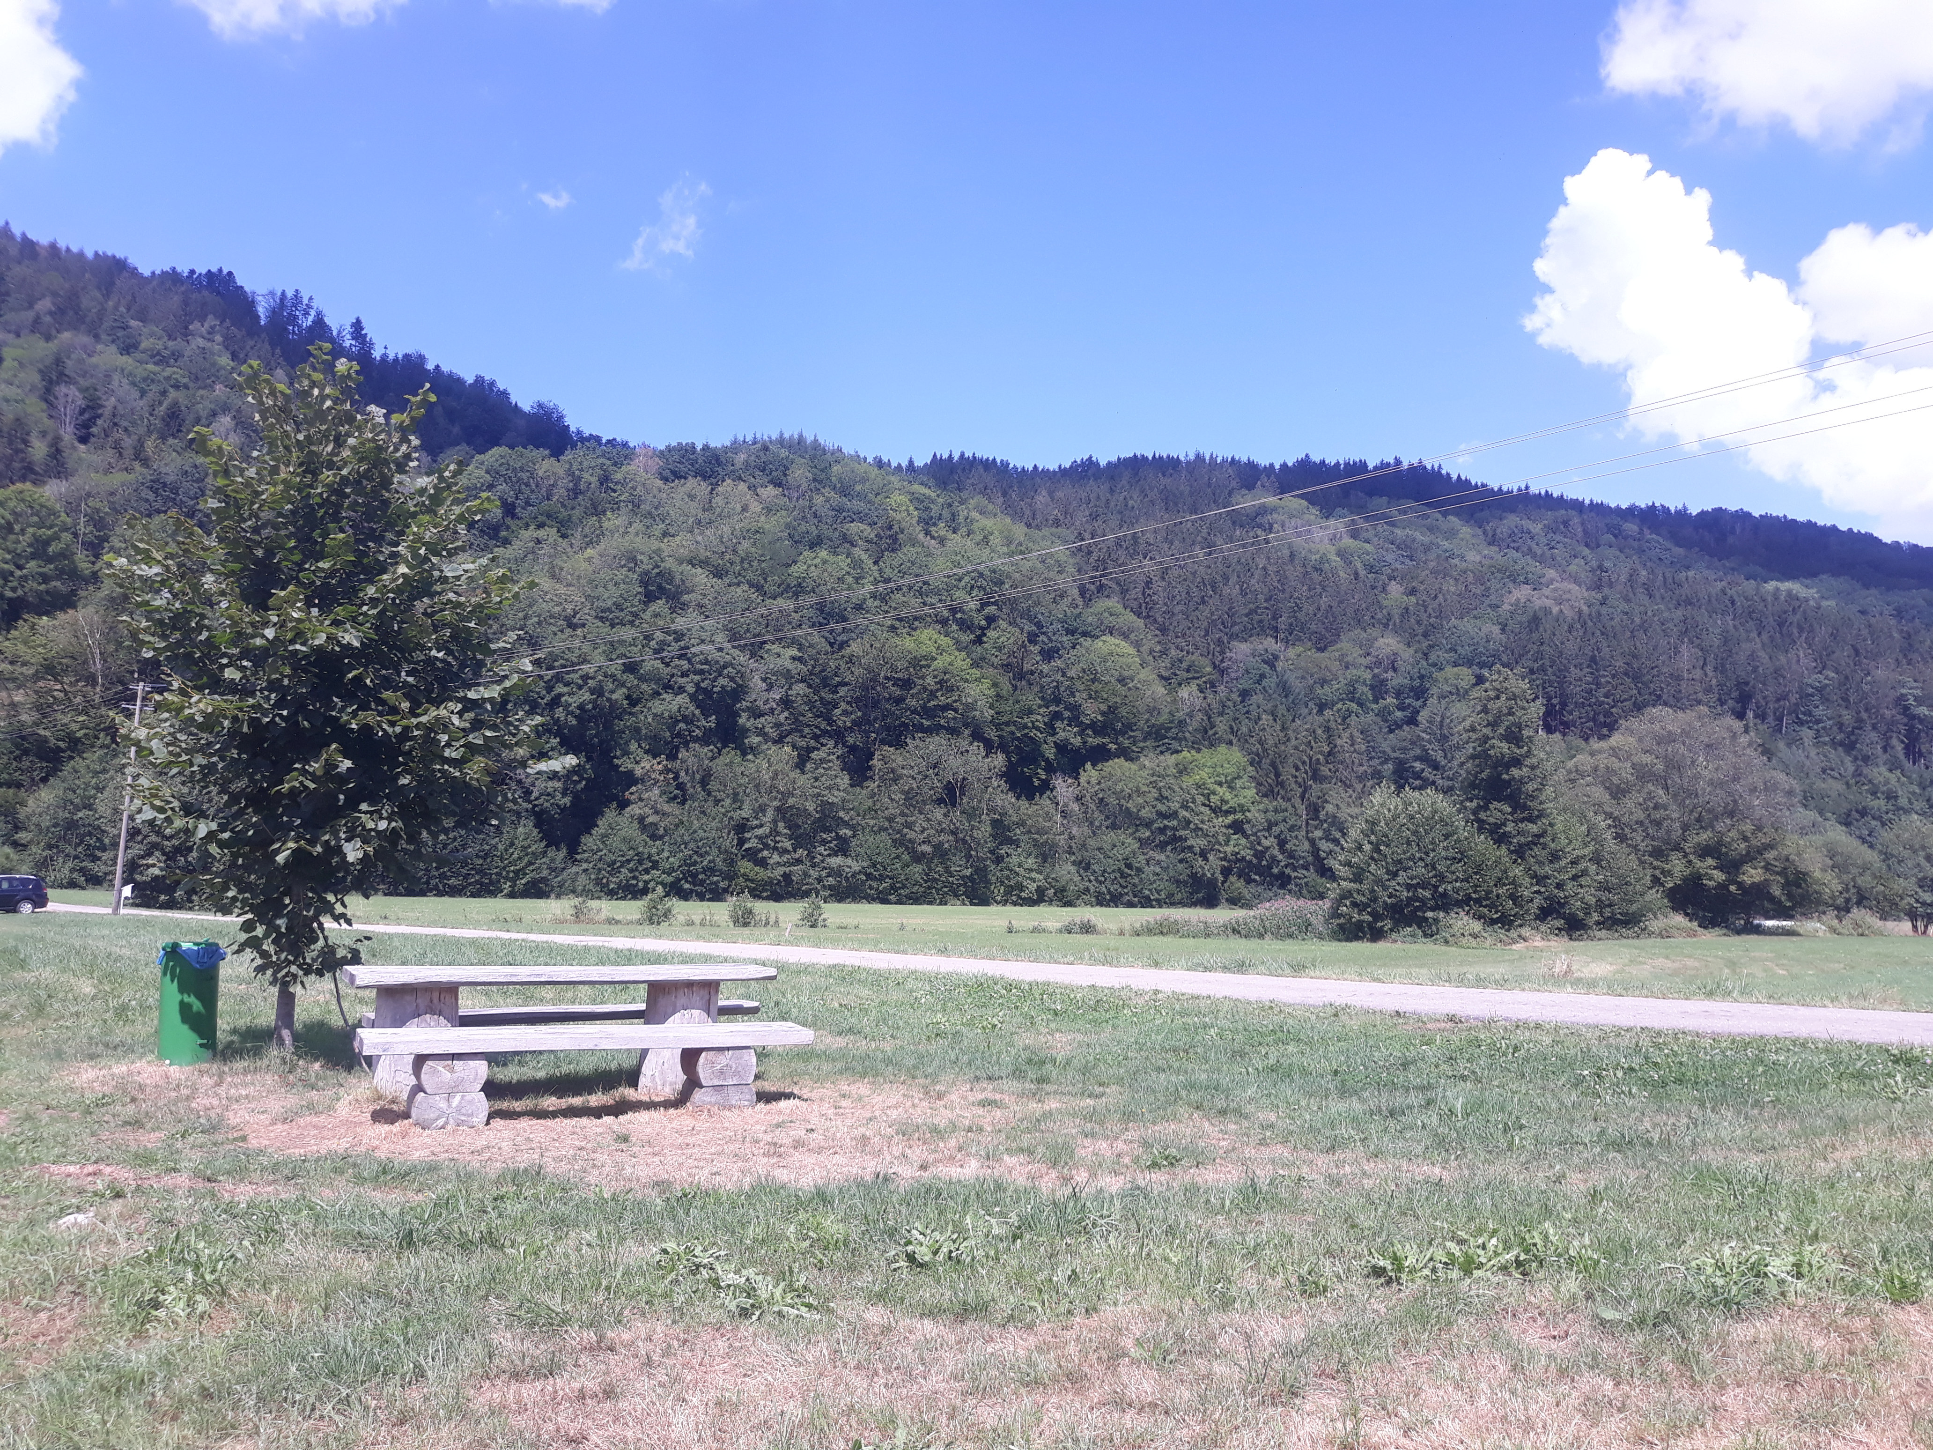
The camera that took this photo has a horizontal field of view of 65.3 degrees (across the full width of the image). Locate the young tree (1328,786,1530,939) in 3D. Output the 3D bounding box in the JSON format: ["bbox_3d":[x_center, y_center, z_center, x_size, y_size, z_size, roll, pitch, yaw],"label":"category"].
[{"bbox_3d":[11.487,3.415,37.358,4.978,3.802,4.600,1,-5,0],"label":"young tree"}]

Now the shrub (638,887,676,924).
[{"bbox_3d":[-9.255,5.407,45.182,1.176,1.168,1.150,1,-5,0],"label":"shrub"}]

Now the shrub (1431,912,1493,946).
[{"bbox_3d":[11.212,4.628,34.231,1.406,0.782,1.200,1,-5,0],"label":"shrub"}]

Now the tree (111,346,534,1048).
[{"bbox_3d":[-4.892,-0.271,11.452,3.208,5.375,3.000,1,-5,0],"label":"tree"}]

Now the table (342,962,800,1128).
[{"bbox_3d":[-2.400,1.868,9.159,2.519,0.761,1.836,4,-6,-26],"label":"table"}]

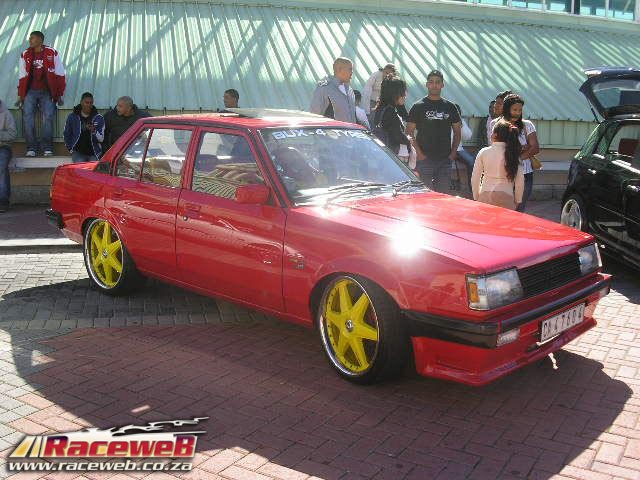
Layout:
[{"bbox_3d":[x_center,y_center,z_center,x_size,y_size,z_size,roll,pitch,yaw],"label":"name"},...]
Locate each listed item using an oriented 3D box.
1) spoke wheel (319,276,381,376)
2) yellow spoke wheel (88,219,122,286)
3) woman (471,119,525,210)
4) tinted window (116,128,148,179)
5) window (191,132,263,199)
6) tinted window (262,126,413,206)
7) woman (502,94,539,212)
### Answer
[{"bbox_3d":[0.218,0.447,3.749,0.170,0.524,0.524,-5,13,-35],"label":"spoke wheel"},{"bbox_3d":[-1.568,0.099,5.343,0.524,0.524,0.170,11,14,41],"label":"yellow spoke wheel"},{"bbox_3d":[1.531,-0.305,6.184,0.470,1.490,0.290,1,10,-7],"label":"woman"},{"bbox_3d":[-1.327,-0.618,5.045,0.329,0.380,0.045,11,-4,41],"label":"tinted window"},{"bbox_3d":[-0.553,-0.461,4.354,0.740,0.408,0.050,11,-4,41],"label":"window"},{"bbox_3d":[0.141,-0.530,4.610,1.260,0.592,0.100,-9,-29,-47],"label":"tinted window"},{"bbox_3d":[1.932,-0.648,7.146,0.470,1.630,0.320,-1,11,-13],"label":"woman"}]

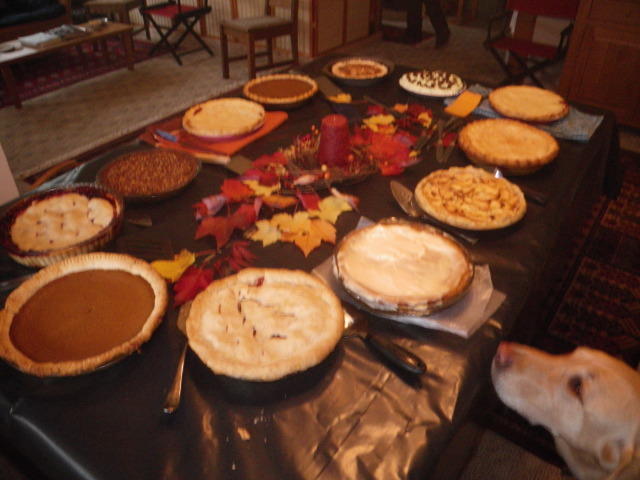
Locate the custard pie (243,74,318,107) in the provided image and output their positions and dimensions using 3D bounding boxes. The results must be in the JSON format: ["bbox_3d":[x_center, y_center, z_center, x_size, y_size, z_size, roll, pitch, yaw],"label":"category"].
[{"bbox_3d":[-0.132,-0.502,1.756,0.249,0.048,0.249,2,36,0],"label":"custard pie"}]

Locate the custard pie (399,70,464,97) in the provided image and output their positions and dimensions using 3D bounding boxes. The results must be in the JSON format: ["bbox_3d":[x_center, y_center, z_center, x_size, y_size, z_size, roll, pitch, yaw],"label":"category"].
[{"bbox_3d":[0.398,-0.560,1.859,0.237,0.050,0.237,2,36,0],"label":"custard pie"}]

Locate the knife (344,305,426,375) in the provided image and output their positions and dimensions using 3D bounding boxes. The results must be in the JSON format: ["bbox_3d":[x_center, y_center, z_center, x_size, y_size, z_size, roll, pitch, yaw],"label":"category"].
[{"bbox_3d":[0.068,0.145,0.863,0.265,0.045,0.060,29,43,32],"label":"knife"}]

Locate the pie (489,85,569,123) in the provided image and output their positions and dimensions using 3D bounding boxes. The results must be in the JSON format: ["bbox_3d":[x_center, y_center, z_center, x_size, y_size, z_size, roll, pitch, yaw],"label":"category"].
[{"bbox_3d":[0.677,-0.439,1.696,0.250,0.048,0.250,2,36,0],"label":"pie"}]

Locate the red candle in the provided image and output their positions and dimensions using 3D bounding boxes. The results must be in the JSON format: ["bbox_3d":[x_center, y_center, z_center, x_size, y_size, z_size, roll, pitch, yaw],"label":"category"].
[{"bbox_3d":[0.040,-0.261,1.352,0.074,0.115,0.074,2,36,0],"label":"red candle"}]

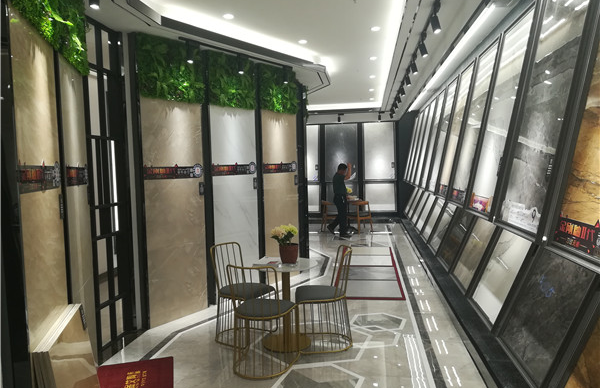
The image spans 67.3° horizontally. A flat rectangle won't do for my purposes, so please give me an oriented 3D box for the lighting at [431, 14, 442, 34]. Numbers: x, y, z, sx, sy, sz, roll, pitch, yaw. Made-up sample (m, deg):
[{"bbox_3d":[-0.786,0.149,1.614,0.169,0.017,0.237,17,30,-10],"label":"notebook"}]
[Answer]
[{"bbox_3d":[1.196,-1.494,3.950,0.066,0.155,0.066,-14,2,9],"label":"lighting"}]

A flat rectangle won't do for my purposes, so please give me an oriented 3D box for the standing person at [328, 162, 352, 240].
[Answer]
[{"bbox_3d":[0.937,0.125,10.428,0.560,1.680,0.500,-1,4,9],"label":"standing person"}]

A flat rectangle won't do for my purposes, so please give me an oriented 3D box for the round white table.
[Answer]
[{"bbox_3d":[-0.130,1.019,4.168,0.610,0.745,0.610,-1,4,0],"label":"round white table"}]

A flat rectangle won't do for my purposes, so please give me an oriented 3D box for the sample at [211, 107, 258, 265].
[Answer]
[{"bbox_3d":[-0.823,0.107,5.743,0.040,2.380,0.910,1,4,30],"label":"sample"}]

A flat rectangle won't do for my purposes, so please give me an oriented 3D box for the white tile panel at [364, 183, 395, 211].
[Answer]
[{"bbox_3d":[2.387,0.104,13.431,0.900,0.880,0.040,-1,-20,9],"label":"white tile panel"}]

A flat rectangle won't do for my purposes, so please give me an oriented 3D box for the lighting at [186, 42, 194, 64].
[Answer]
[{"bbox_3d":[-1.144,-1.478,4.707,0.066,0.200,0.066,2,5,43],"label":"lighting"}]

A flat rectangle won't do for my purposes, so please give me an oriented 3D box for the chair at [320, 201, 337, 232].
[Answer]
[{"bbox_3d":[0.822,0.557,11.209,0.520,0.770,0.520,-3,4,-16],"label":"chair"}]

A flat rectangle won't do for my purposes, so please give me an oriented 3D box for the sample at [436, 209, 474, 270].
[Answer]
[{"bbox_3d":[2.248,0.625,6.474,0.050,0.900,0.910,23,7,6],"label":"sample"}]

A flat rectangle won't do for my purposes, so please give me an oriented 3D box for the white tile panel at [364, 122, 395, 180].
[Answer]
[{"bbox_3d":[2.207,-1.208,12.510,0.830,1.620,0.050,-1,-4,9],"label":"white tile panel"}]

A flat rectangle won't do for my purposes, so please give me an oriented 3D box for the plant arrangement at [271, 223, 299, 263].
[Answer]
[{"bbox_3d":[-0.147,0.472,4.277,0.245,0.352,0.210,-1,3,9],"label":"plant arrangement"}]

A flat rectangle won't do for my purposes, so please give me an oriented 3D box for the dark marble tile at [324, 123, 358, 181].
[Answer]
[{"bbox_3d":[1.167,-1.167,12.669,0.870,1.620,0.050,-1,-4,9],"label":"dark marble tile"}]

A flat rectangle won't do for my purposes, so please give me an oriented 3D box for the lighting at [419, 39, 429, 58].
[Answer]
[{"bbox_3d":[1.202,-1.414,4.386,0.100,0.170,0.080,-1,4,9],"label":"lighting"}]

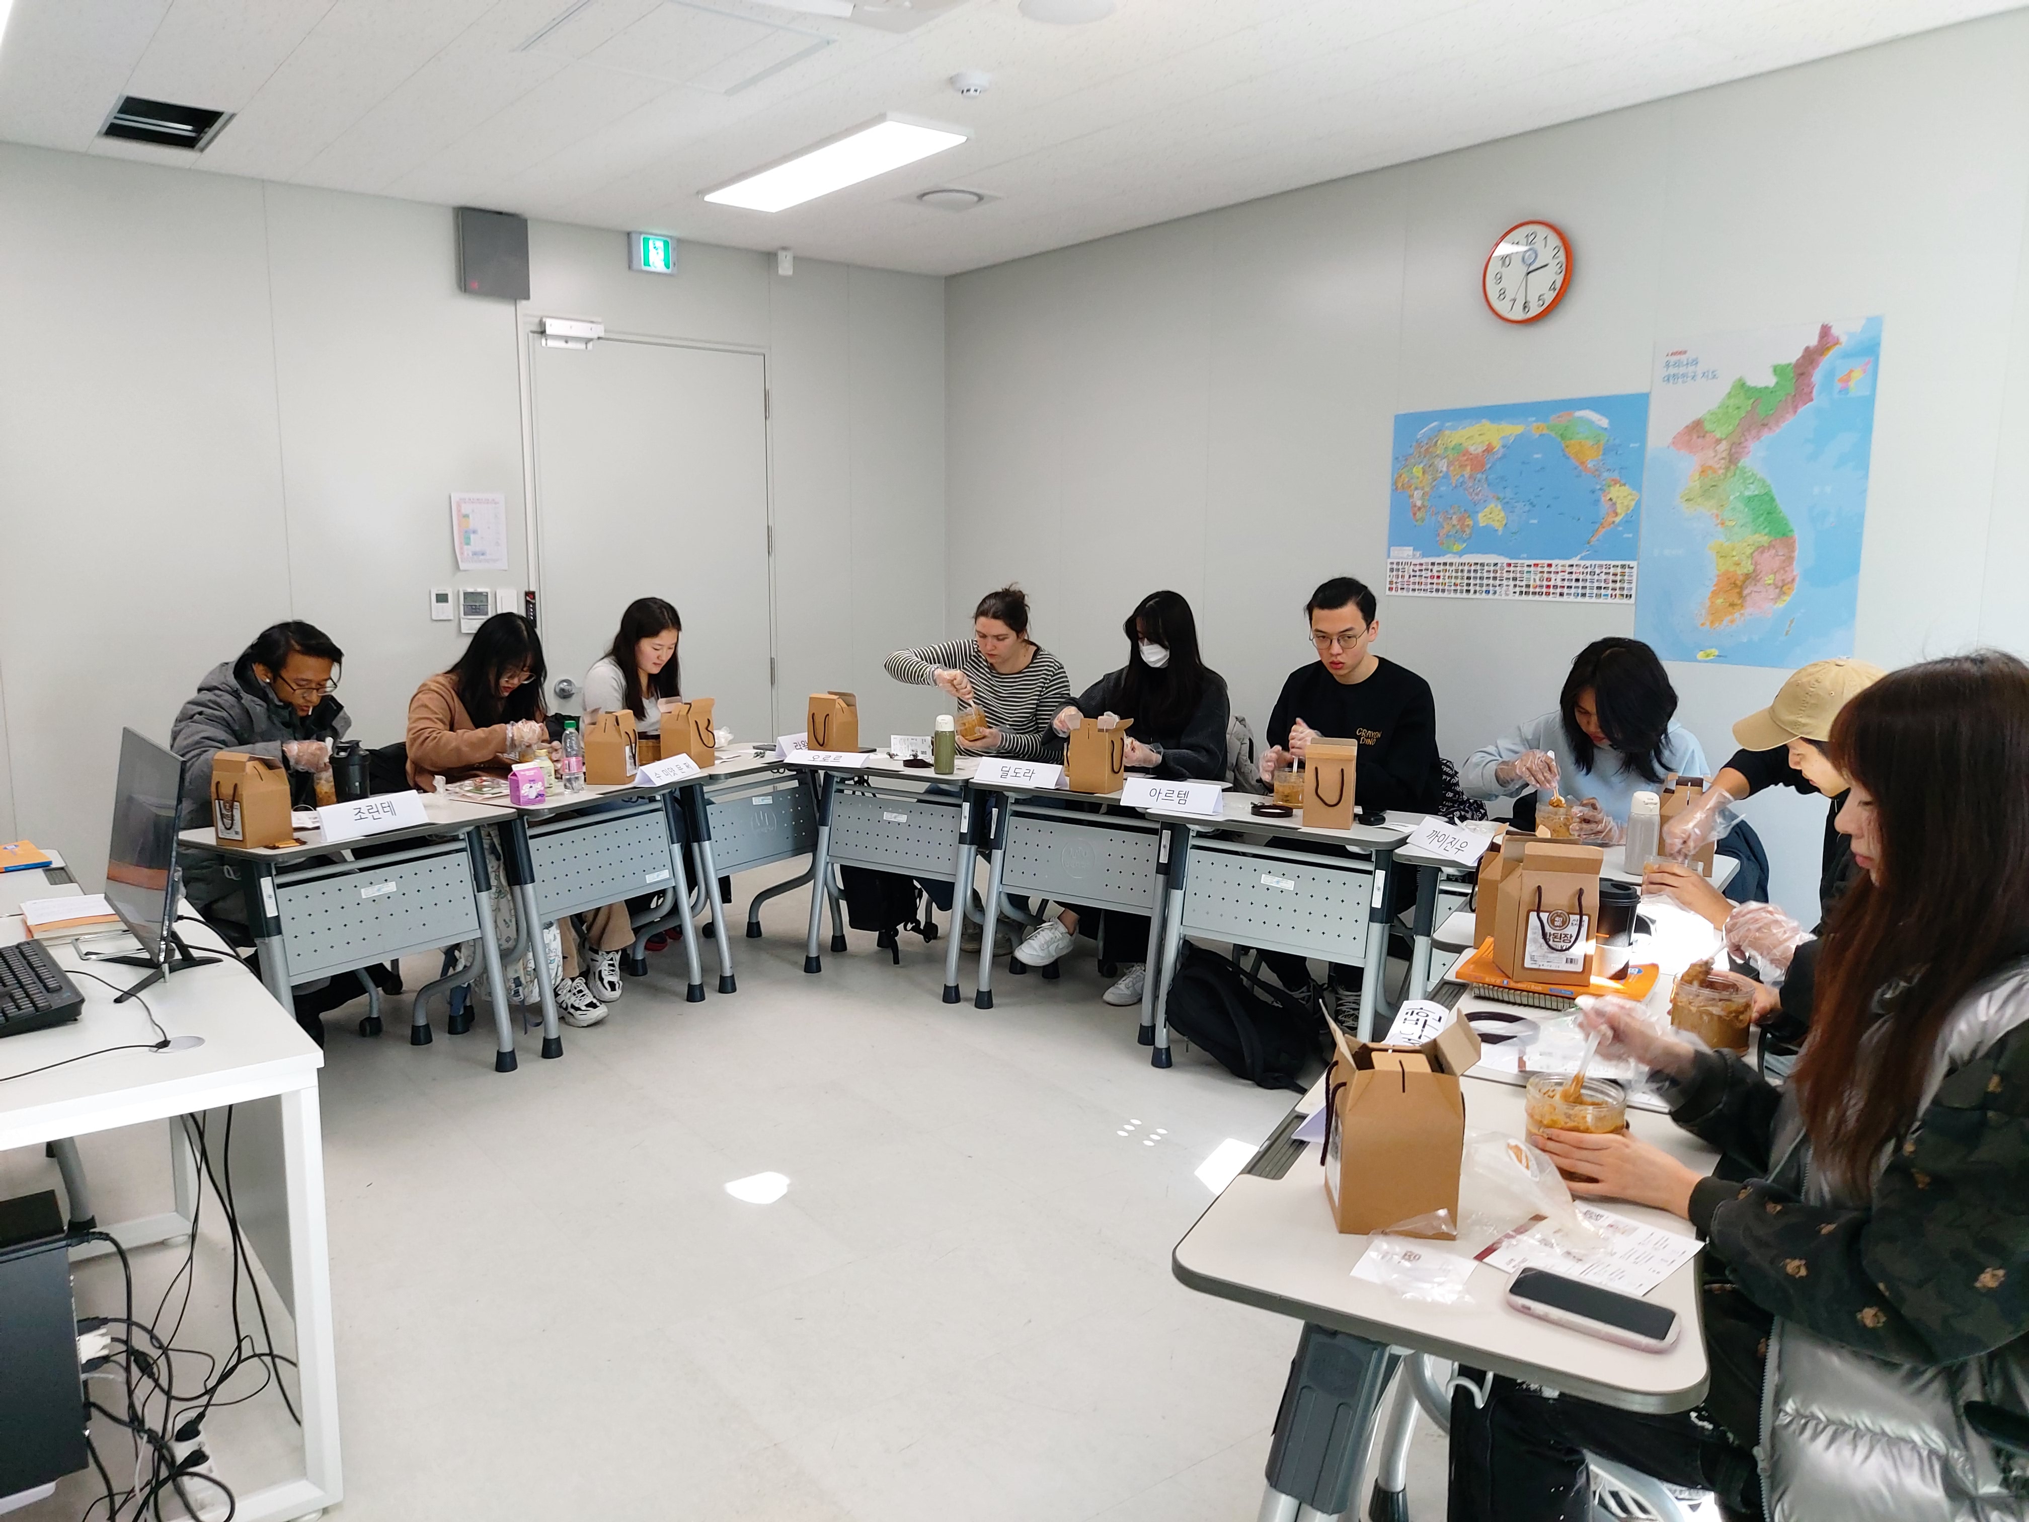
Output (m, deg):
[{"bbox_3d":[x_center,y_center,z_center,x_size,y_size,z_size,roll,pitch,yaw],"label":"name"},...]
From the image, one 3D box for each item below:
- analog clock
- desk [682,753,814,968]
[{"bbox_3d":[1.554,-1.481,4.441,0.040,0.292,0.292,-6,10,-37],"label":"analog clock"},{"bbox_3d":[-0.989,0.344,5.183,0.505,0.734,0.735,5,10,30],"label":"desk"}]

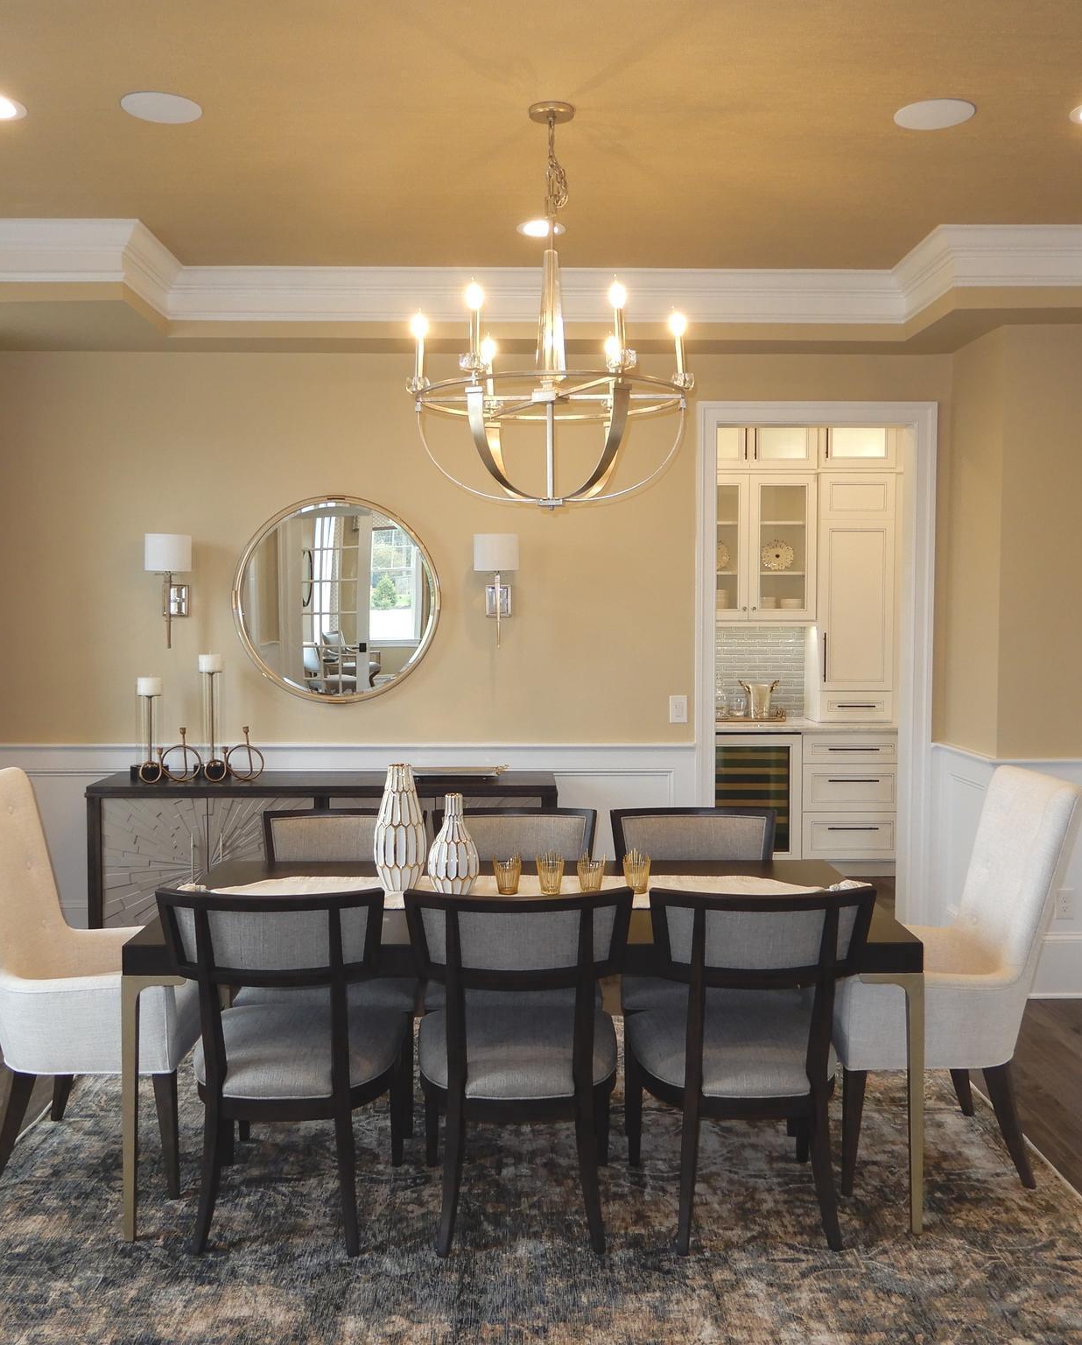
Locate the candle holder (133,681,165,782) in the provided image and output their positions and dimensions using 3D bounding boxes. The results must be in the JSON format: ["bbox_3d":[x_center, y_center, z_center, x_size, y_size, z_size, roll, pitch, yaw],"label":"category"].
[{"bbox_3d":[-1.675,0.248,5.313,0.148,0.420,0.148,0,3,-1],"label":"candle holder"}]

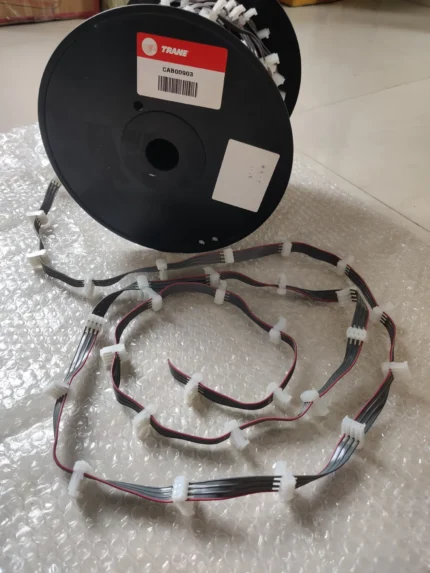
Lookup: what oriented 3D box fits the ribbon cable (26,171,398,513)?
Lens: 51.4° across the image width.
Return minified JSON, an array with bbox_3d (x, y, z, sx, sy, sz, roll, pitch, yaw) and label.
[{"bbox_3d":[-0.028,0.001,0.455,0.390,0.019,0.426,0,44,0],"label":"ribbon cable"}]

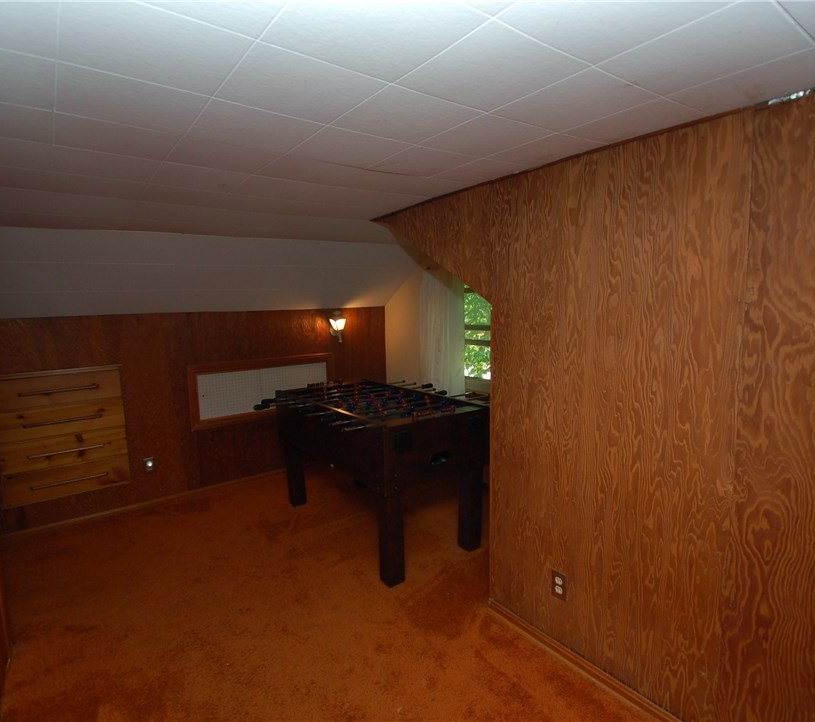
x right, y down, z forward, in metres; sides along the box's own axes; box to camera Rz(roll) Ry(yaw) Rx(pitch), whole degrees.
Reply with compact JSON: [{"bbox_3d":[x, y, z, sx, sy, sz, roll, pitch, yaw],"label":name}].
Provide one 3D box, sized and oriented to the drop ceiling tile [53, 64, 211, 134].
[{"bbox_3d":[-0.682,-0.641,1.117,0.308,0.020,0.308,-8,11,-37],"label":"drop ceiling tile"}]

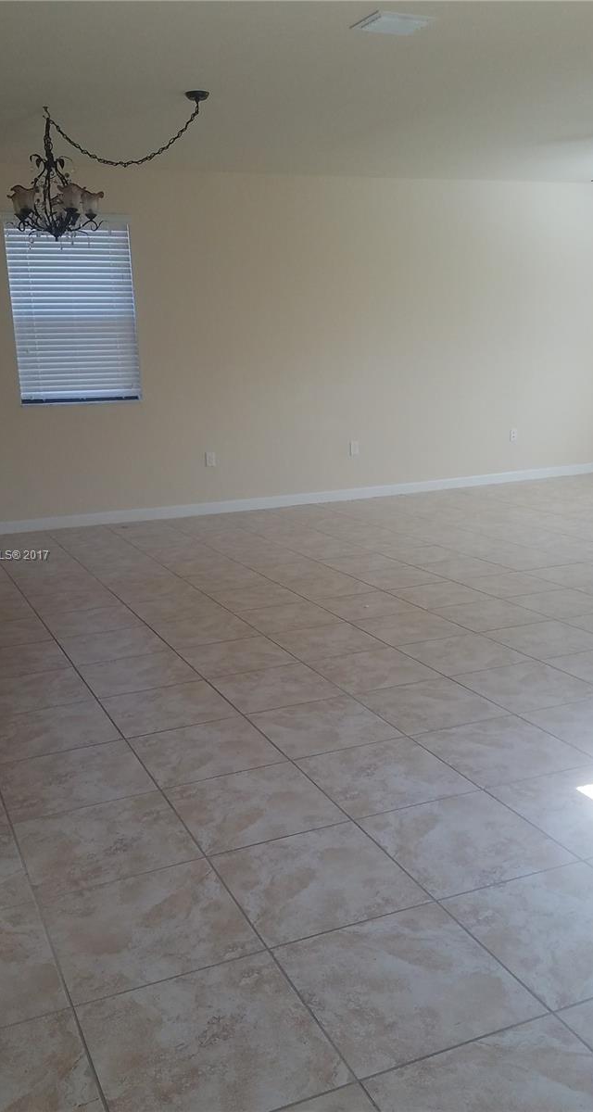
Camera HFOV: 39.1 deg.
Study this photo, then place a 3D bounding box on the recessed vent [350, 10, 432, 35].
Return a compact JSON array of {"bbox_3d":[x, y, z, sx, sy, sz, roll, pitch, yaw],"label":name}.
[{"bbox_3d":[0.430,-2.382,3.752,0.290,0.030,0.235,-7,15,-20],"label":"recessed vent"}]

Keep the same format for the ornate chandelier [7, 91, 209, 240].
[{"bbox_3d":[-1.103,-2.245,4.863,1.270,0.740,0.570,1,15,12],"label":"ornate chandelier"}]

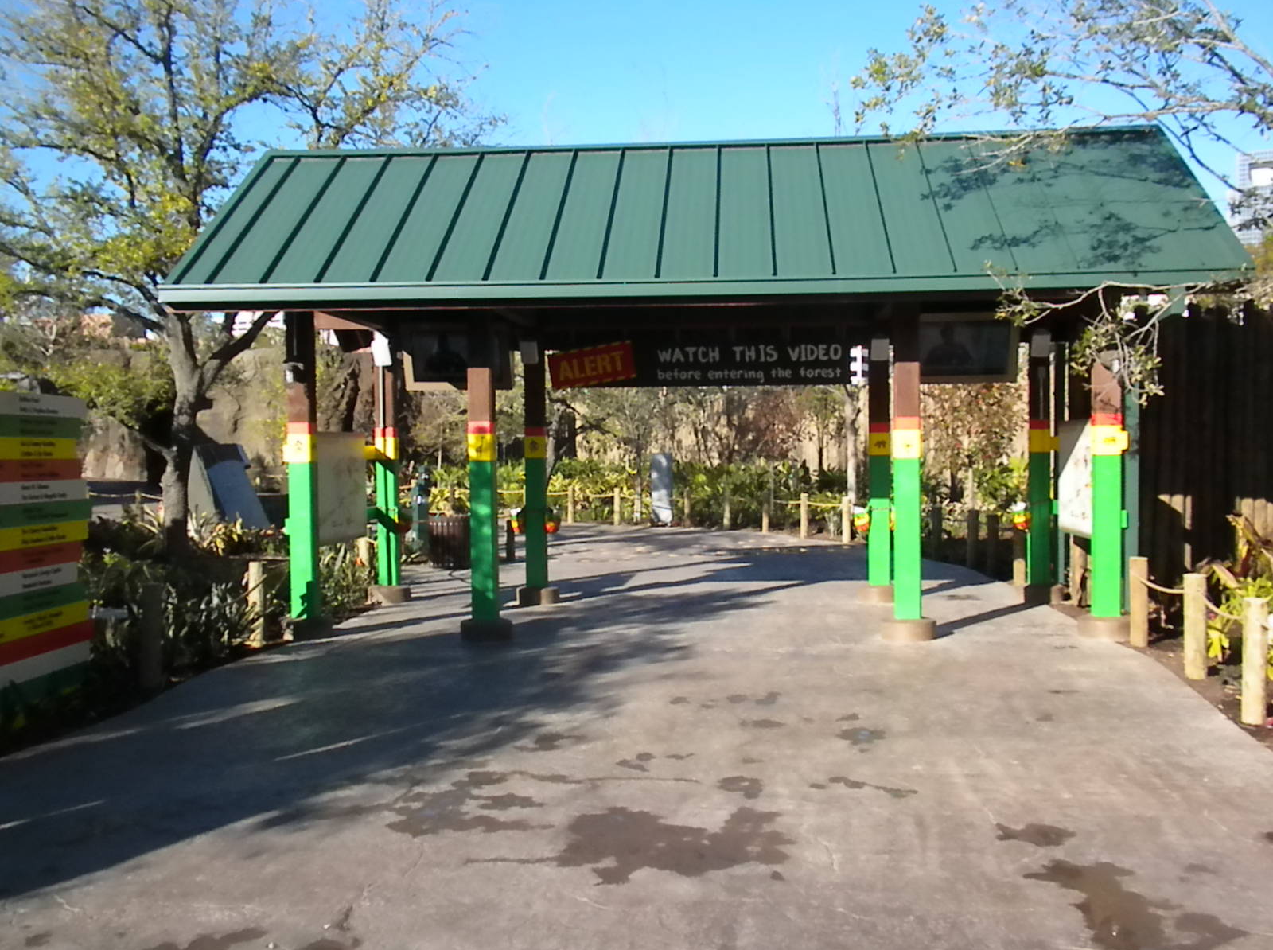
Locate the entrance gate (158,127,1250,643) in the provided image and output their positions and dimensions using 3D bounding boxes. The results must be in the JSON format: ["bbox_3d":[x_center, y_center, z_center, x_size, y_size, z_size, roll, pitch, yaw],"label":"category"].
[{"bbox_3d":[0.594,-0.895,12.682,8.297,4.443,4.707,-1,1,5],"label":"entrance gate"}]

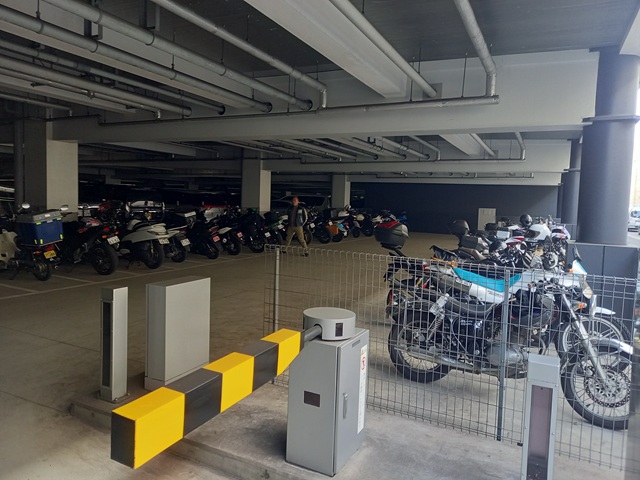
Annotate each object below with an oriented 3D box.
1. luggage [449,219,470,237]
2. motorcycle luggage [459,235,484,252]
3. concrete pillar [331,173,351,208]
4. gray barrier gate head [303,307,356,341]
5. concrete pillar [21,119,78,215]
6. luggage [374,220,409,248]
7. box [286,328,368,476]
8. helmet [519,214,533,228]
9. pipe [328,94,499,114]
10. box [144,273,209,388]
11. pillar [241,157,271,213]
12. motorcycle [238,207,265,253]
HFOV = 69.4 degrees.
[{"bbox_3d":[2.294,-0.201,7.600,0.330,0.270,0.250,4,5,26],"label":"luggage"},{"bbox_3d":[2.360,0.055,7.200,0.370,0.280,0.400,4,5,26],"label":"motorcycle luggage"},{"bbox_3d":[1.094,-2.041,25.099,0.800,2.950,0.800,4,5,26],"label":"concrete pillar"},{"bbox_3d":[0.054,0.466,2.595,0.295,0.115,0.295,2,5,0],"label":"gray barrier gate head"},{"bbox_3d":[-6.412,-1.227,11.017,0.861,3.277,0.787,4,5,26],"label":"concrete pillar"},{"bbox_3d":[0.809,-0.051,5.227,0.340,0.310,0.400,10,8,5],"label":"luggage"},{"bbox_3d":[0.045,0.876,2.640,0.295,0.705,0.385,4,5,26],"label":"box"},{"bbox_3d":[4.580,-0.417,10.300,0.310,0.260,0.250,6,6,41],"label":"helmet"},{"bbox_3d":[1.191,-1.847,6.363,2.420,0.105,0.105,4,5,26],"label":"pipe"},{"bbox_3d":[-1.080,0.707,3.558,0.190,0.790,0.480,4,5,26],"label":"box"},{"bbox_3d":[-2.591,-1.749,18.731,0.861,3.277,0.787,4,5,26],"label":"pillar"},{"bbox_3d":[-2.194,-0.268,13.813,0.740,1.180,2.050,-3,7,-44],"label":"motorcycle"}]

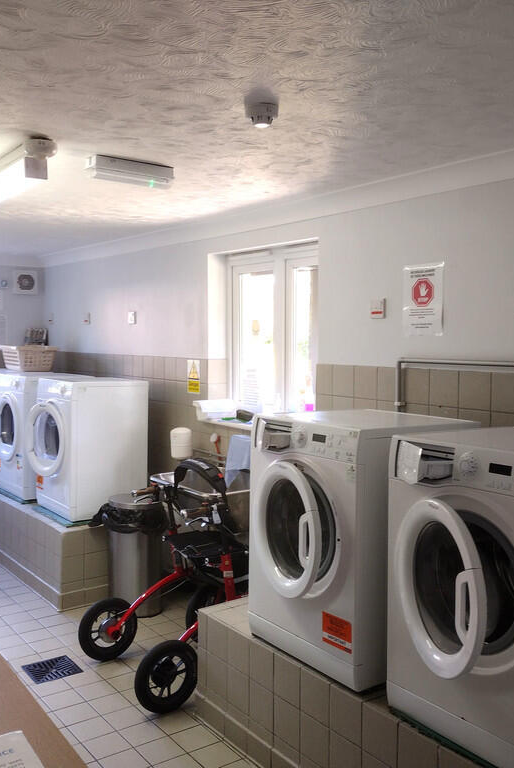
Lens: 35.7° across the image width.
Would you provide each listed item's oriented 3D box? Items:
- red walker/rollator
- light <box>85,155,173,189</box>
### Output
[{"bbox_3d":[-0.340,0.876,3.785,0.860,1.000,0.680,-2,4,-32],"label":"red walker/rollator"},{"bbox_3d":[-0.496,-0.821,3.119,0.345,0.072,0.098,-2,4,-40],"label":"light"}]

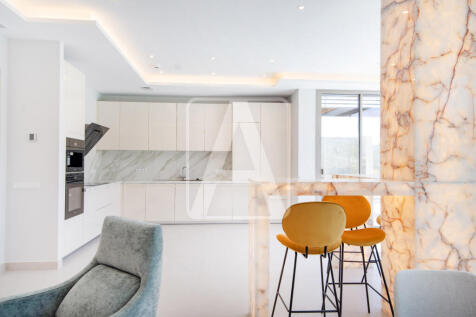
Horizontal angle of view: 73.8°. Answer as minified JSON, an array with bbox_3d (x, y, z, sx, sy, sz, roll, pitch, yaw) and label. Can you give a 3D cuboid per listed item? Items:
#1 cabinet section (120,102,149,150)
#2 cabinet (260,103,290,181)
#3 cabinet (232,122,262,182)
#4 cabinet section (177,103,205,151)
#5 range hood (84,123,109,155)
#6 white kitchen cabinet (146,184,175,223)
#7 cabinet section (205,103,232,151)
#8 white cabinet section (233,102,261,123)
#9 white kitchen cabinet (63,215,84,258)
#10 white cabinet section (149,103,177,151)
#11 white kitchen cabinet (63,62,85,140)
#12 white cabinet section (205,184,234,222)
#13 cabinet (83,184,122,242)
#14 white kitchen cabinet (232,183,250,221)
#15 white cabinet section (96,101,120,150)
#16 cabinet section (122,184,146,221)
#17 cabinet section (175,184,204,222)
[{"bbox_3d":[-2.230,-0.678,6.968,0.600,1.044,0.370,0,-1,-5],"label":"cabinet section"},{"bbox_3d":[0.778,-0.322,6.964,0.623,1.685,0.600,0,0,-3],"label":"cabinet"},{"bbox_3d":[0.172,-0.112,6.930,0.591,1.260,0.600,0,0,-3],"label":"cabinet"},{"bbox_3d":[-1.015,-0.671,6.989,0.600,1.033,0.350,0,0,-3],"label":"cabinet section"},{"bbox_3d":[-2.680,-0.326,5.674,0.480,0.530,0.900,0,-1,-5],"label":"range hood"},{"bbox_3d":[-1.630,0.925,6.872,0.600,0.795,0.580,0,-1,-5],"label":"white kitchen cabinet"},{"bbox_3d":[-0.421,-0.667,7.022,0.590,1.032,0.350,0,0,-3],"label":"cabinet section"},{"bbox_3d":[0.171,-0.958,6.930,0.593,0.424,0.600,0,0,-3],"label":"white cabinet section"},{"bbox_3d":[-2.516,1.031,4.300,0.592,0.484,0.602,0,-1,-5],"label":"white kitchen cabinet"},{"bbox_3d":[-1.633,-0.674,7.018,0.600,1.044,0.370,0,-1,-5],"label":"white cabinet section"},{"bbox_3d":[-2.510,-0.746,4.335,0.592,0.959,0.602,0,-1,-5],"label":"white kitchen cabinet"},{"bbox_3d":[-0.418,0.923,6.897,0.604,0.786,0.600,0,0,-3],"label":"white cabinet section"},{"bbox_3d":[-2.620,0.890,5.547,0.592,0.825,1.896,0,-1,-5],"label":"cabinet"},{"bbox_3d":[0.178,0.925,6.931,0.591,0.784,0.600,0,0,-3],"label":"white kitchen cabinet"},{"bbox_3d":[-2.768,-0.681,6.923,0.480,1.044,0.370,0,-1,-5],"label":"white cabinet section"},{"bbox_3d":[-2.173,0.922,6.826,0.490,0.795,0.580,0,-1,-5],"label":"cabinet section"},{"bbox_3d":[-1.017,0.924,6.864,0.594,0.793,0.600,0,0,-3],"label":"cabinet section"}]

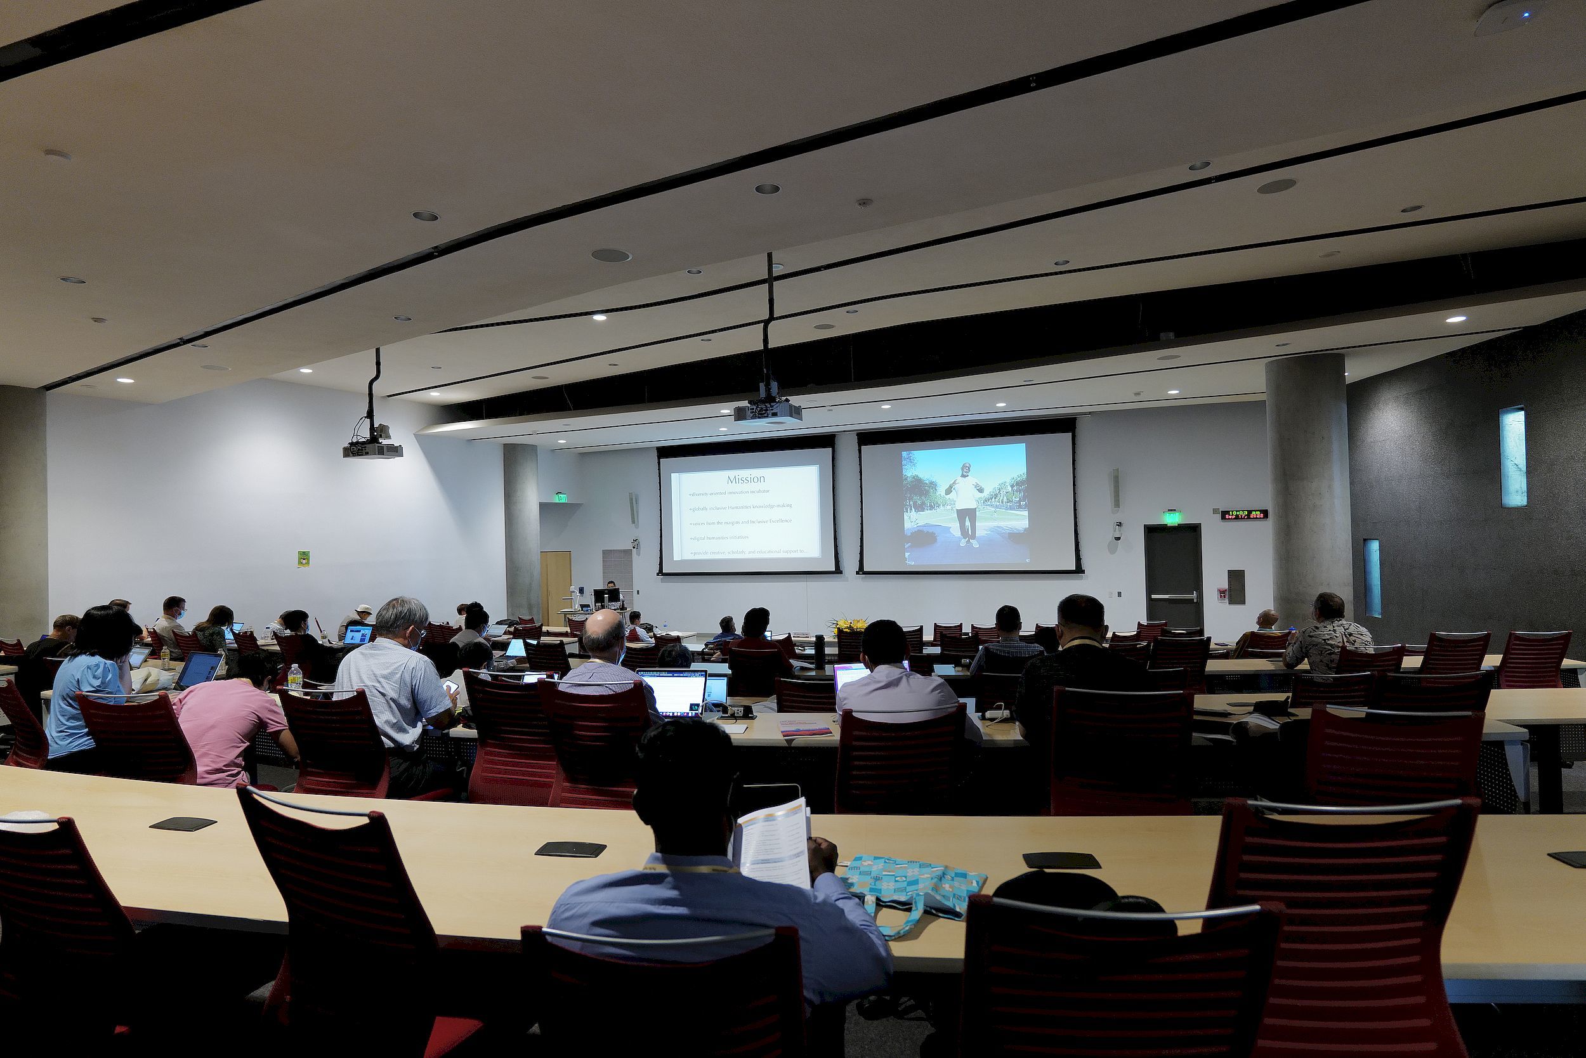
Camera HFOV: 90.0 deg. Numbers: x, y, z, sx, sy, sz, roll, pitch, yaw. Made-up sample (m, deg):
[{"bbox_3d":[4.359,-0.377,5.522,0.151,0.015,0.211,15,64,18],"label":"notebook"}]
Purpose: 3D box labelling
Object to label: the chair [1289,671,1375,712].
[{"bbox_3d":[2.698,1.200,4.204,0.540,0.970,0.580,-1,-1,-3],"label":"chair"}]

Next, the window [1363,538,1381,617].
[{"bbox_3d":[9.824,0.847,13.398,0.140,1.310,0.460,-1,-1,4],"label":"window"}]

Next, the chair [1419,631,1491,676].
[{"bbox_3d":[5.092,1.260,6.253,0.540,0.970,0.580,-1,-1,5],"label":"chair"}]

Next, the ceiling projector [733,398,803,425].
[{"bbox_3d":[-0.184,-0.894,6.050,0.460,0.150,0.360,-2,-1,20],"label":"ceiling projector"}]

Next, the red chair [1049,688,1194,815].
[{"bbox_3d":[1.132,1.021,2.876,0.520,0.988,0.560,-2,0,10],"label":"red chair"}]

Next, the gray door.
[{"bbox_3d":[7.267,1.104,15.127,0.980,2.400,0.120,-2,-1,20],"label":"gray door"}]

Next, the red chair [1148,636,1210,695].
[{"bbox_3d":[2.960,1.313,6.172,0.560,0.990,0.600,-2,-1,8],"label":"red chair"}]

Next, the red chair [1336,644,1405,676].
[{"bbox_3d":[4.037,1.290,5.754,0.540,0.970,0.580,-1,-1,0],"label":"red chair"}]

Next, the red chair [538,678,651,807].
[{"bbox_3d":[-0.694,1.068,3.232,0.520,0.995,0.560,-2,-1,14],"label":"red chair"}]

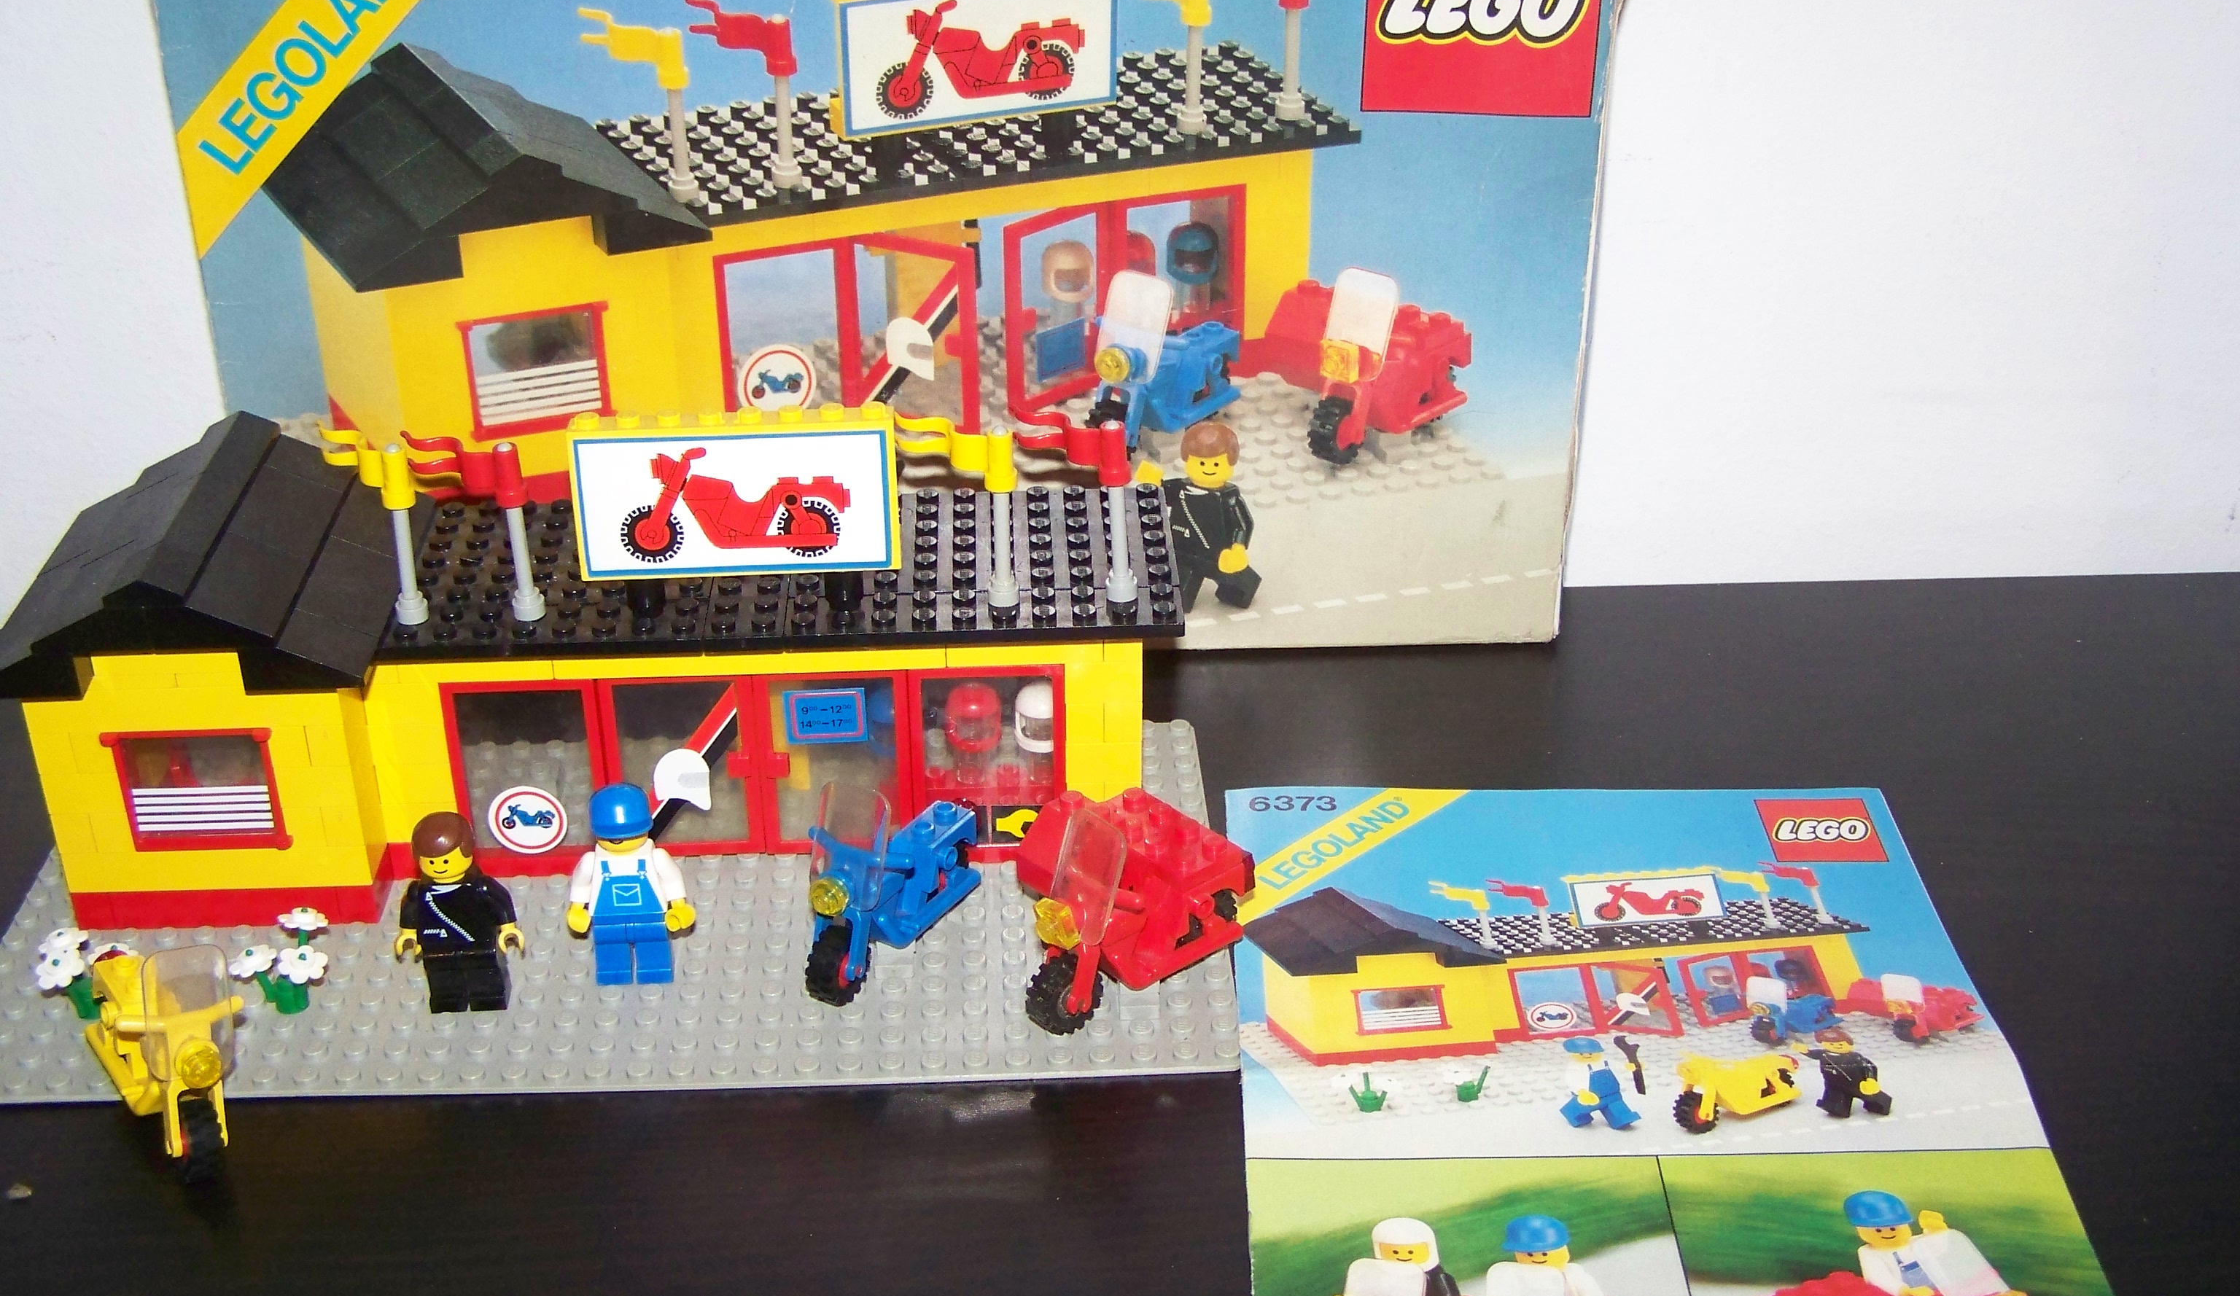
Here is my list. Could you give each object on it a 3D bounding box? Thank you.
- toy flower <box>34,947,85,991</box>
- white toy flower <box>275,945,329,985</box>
[{"bbox_3d":[-0.205,0.062,0.476,0.010,0.003,0.010,-2,49,-2],"label":"toy flower"},{"bbox_3d":[-0.158,0.061,0.476,0.010,0.003,0.010,8,37,-8],"label":"white toy flower"}]

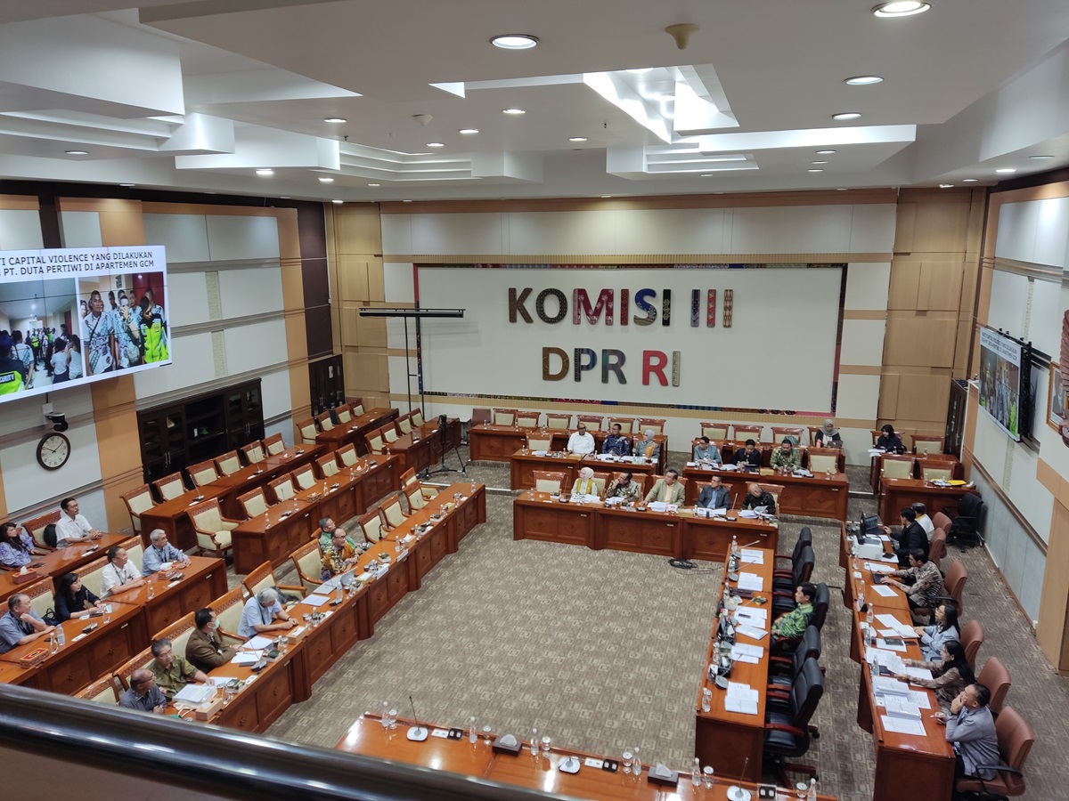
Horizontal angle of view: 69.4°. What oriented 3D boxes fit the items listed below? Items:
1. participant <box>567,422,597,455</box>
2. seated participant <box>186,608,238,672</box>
[{"bbox_3d":[0.949,1.168,16.318,0.580,1.300,0.850,3,13,17],"label":"participant"},{"bbox_3d":[-3.640,3.030,8.984,0.770,1.290,0.580,2,13,13],"label":"seated participant"}]

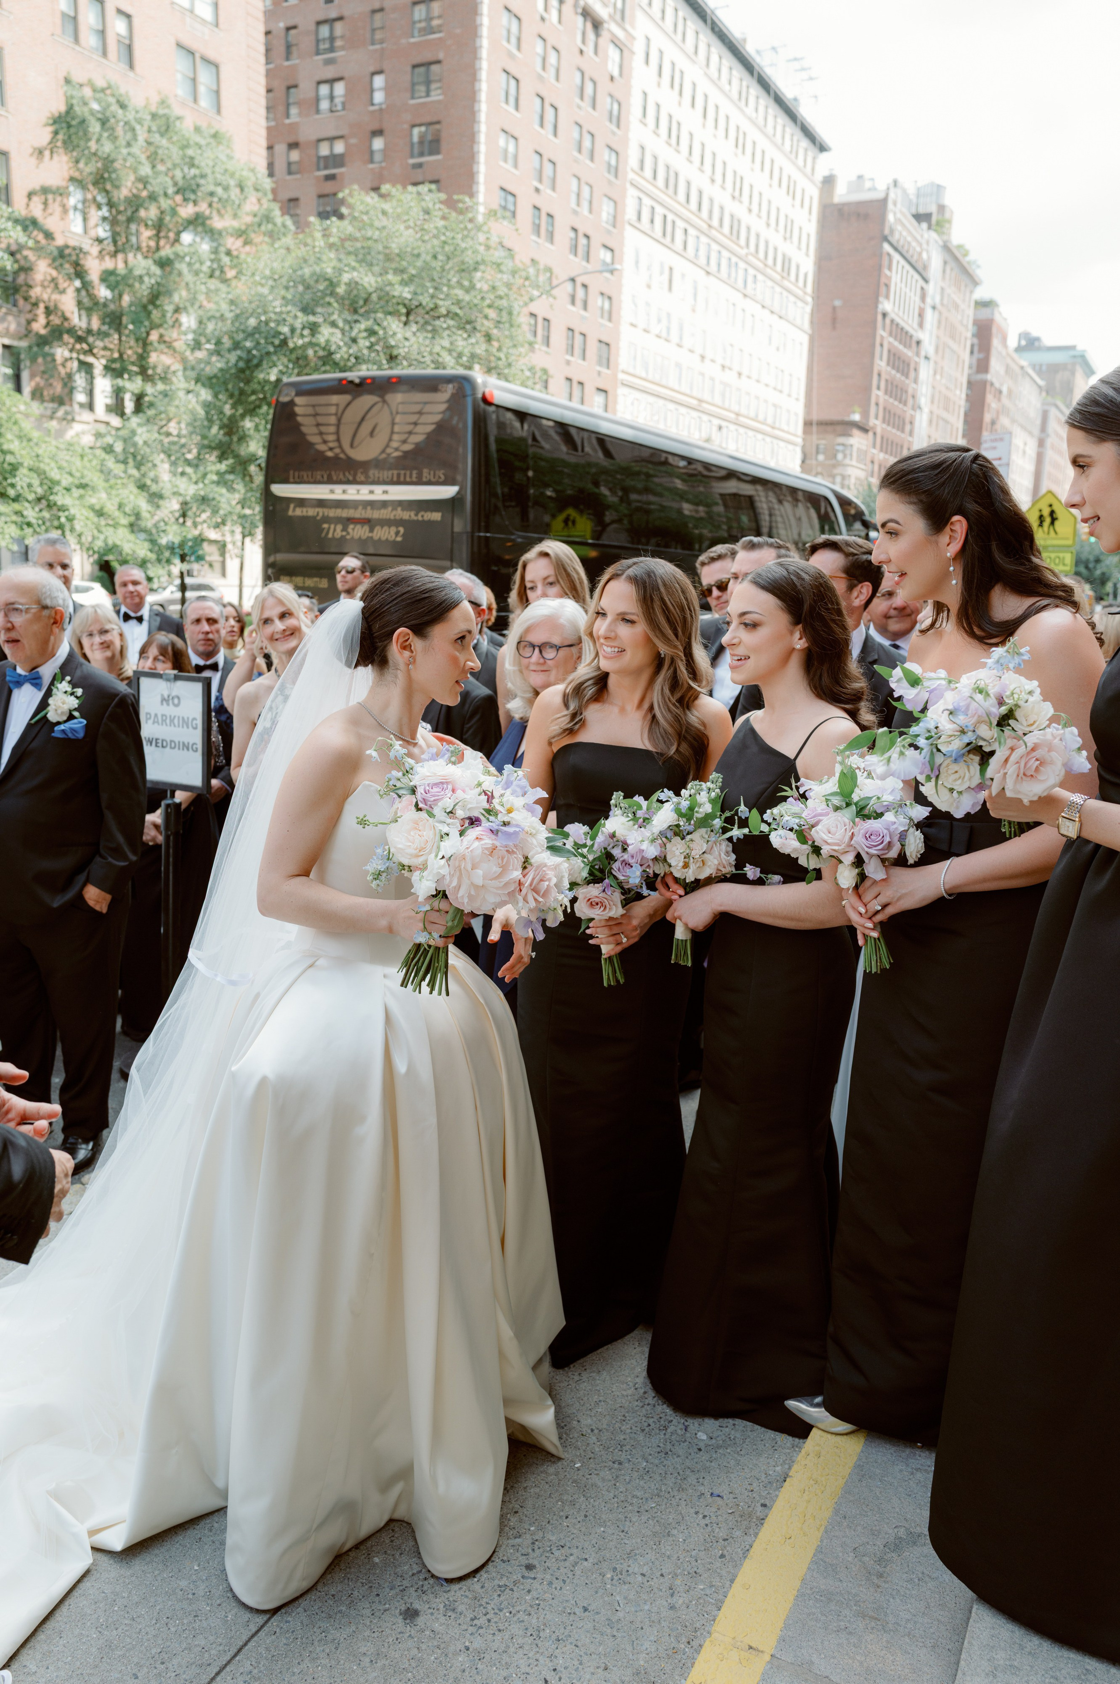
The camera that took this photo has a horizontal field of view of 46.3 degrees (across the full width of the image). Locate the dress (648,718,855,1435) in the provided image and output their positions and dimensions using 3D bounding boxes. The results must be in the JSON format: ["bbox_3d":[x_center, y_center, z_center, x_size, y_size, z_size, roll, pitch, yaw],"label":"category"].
[{"bbox_3d":[0.425,0.461,2.649,0.420,1.437,0.450,-8,15,-38],"label":"dress"}]

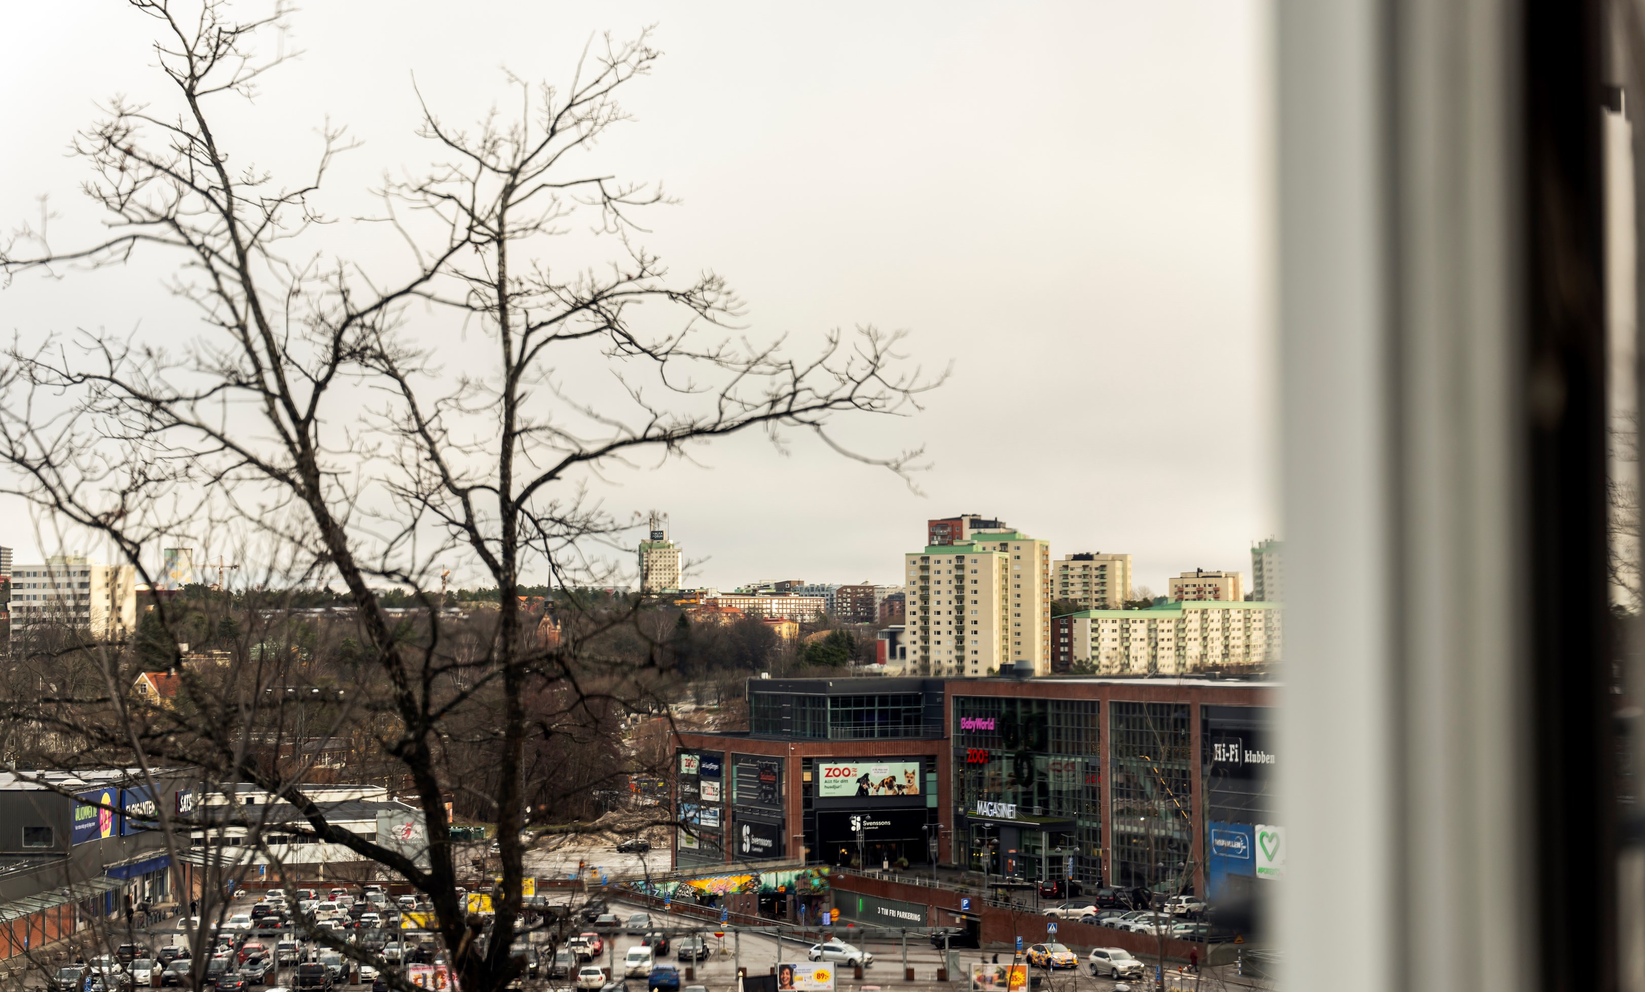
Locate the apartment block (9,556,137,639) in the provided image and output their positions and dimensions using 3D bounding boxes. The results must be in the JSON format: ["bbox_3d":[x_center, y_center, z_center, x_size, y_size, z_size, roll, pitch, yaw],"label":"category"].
[{"bbox_3d":[-185.180,26.190,790.000,22.000,23.000,22.000,-1,-3,15],"label":"apartment block"}]

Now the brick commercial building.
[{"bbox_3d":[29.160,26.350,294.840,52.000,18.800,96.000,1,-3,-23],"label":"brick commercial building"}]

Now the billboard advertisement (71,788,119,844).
[{"bbox_3d":[-62.310,27.410,273.990,0.300,4.250,14.000,0,-2,2],"label":"billboard advertisement"}]

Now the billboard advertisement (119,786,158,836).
[{"bbox_3d":[-58.020,26.730,272.000,0.400,4.100,11.000,0,-3,2],"label":"billboard advertisement"}]

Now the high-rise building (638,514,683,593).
[{"bbox_3d":[-101.320,38.180,2000.000,25.000,52.000,18.000,-1,-3,5],"label":"high-rise building"}]

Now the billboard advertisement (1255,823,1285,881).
[{"bbox_3d":[35.480,28.250,253.000,0.300,4.100,4.400,1,-3,-23],"label":"billboard advertisement"}]

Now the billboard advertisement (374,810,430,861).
[{"bbox_3d":[-43.840,35.750,335.000,5.600,5.600,0.300,0,-2,-3],"label":"billboard advertisement"}]

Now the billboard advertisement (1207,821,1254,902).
[{"bbox_3d":[34.270,30.590,268.000,0.300,6.600,7.500,1,-3,-21],"label":"billboard advertisement"}]

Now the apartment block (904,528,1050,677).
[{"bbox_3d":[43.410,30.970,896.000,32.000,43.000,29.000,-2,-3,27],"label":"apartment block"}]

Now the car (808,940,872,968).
[{"bbox_3d":[1.300,32.490,227.000,4.600,1.480,1.800,-2,-3,29],"label":"car"}]

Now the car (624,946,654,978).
[{"bbox_3d":[-13.090,33.530,230.240,1.860,1.850,4.400,0,-2,0],"label":"car"}]

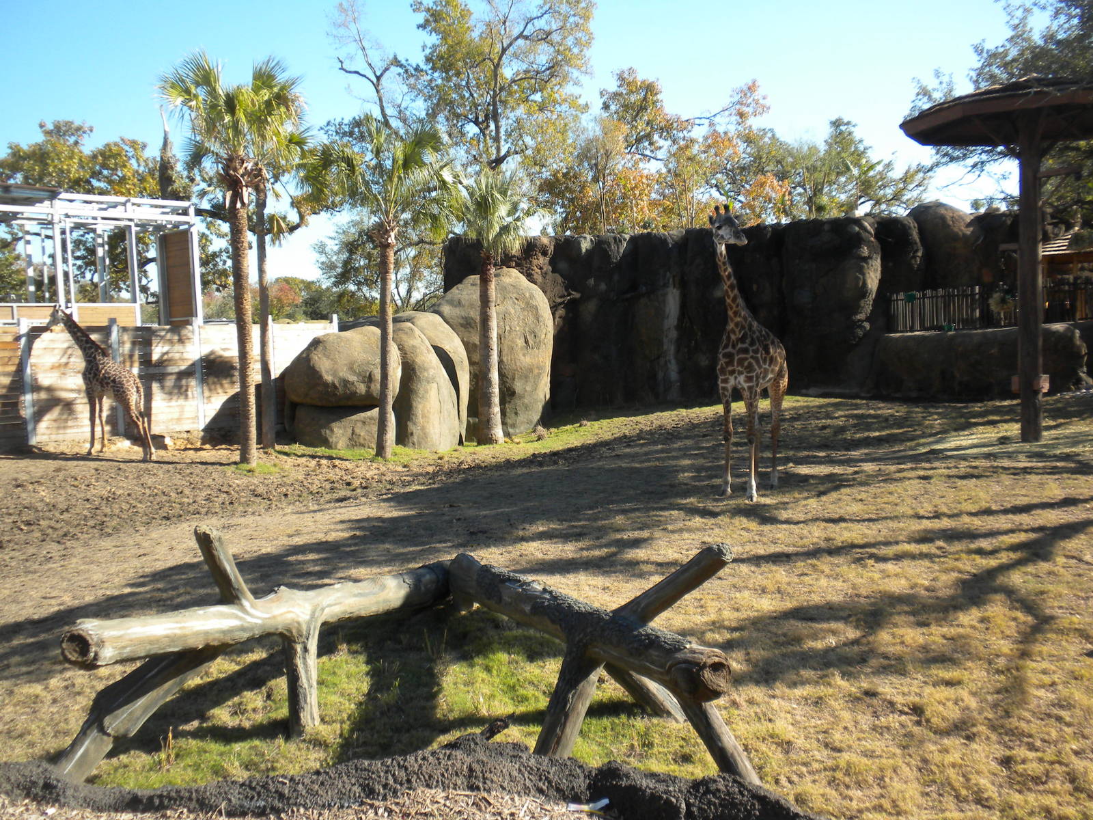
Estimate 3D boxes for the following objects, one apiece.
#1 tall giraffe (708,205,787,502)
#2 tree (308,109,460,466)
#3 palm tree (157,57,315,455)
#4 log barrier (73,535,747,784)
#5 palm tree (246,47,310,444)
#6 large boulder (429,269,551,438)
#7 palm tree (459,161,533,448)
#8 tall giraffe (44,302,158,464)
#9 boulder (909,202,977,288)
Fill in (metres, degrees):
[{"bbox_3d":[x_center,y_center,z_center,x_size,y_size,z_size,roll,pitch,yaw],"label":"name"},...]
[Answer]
[{"bbox_3d":[2.882,-0.912,16.960,0.750,4.200,1.950,0,4,31],"label":"tall giraffe"},{"bbox_3d":[-3.303,-2.609,24.360,3.200,7.200,3.200,-2,4,0],"label":"tree"},{"bbox_3d":[-6.468,-3.154,24.216,3.000,8.500,3.000,-2,4,0],"label":"palm tree"},{"bbox_3d":[-0.568,1.406,7.436,4.000,1.250,2.150,-1,4,16],"label":"log barrier"},{"bbox_3d":[-6.160,-3.552,26.303,2.200,8.900,2.200,-2,4,0],"label":"palm tree"},{"bbox_3d":[-1.258,-1.477,28.261,3.000,4.150,2.500,-2,4,0],"label":"large boulder"},{"bbox_3d":[-1.141,-2.309,25.796,2.000,6.100,2.000,-2,4,0],"label":"palm tree"},{"bbox_3d":[-10.285,-0.666,26.686,2.500,3.400,0.600,-2,4,6],"label":"tall giraffe"},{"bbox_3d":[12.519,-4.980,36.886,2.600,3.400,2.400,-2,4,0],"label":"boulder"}]

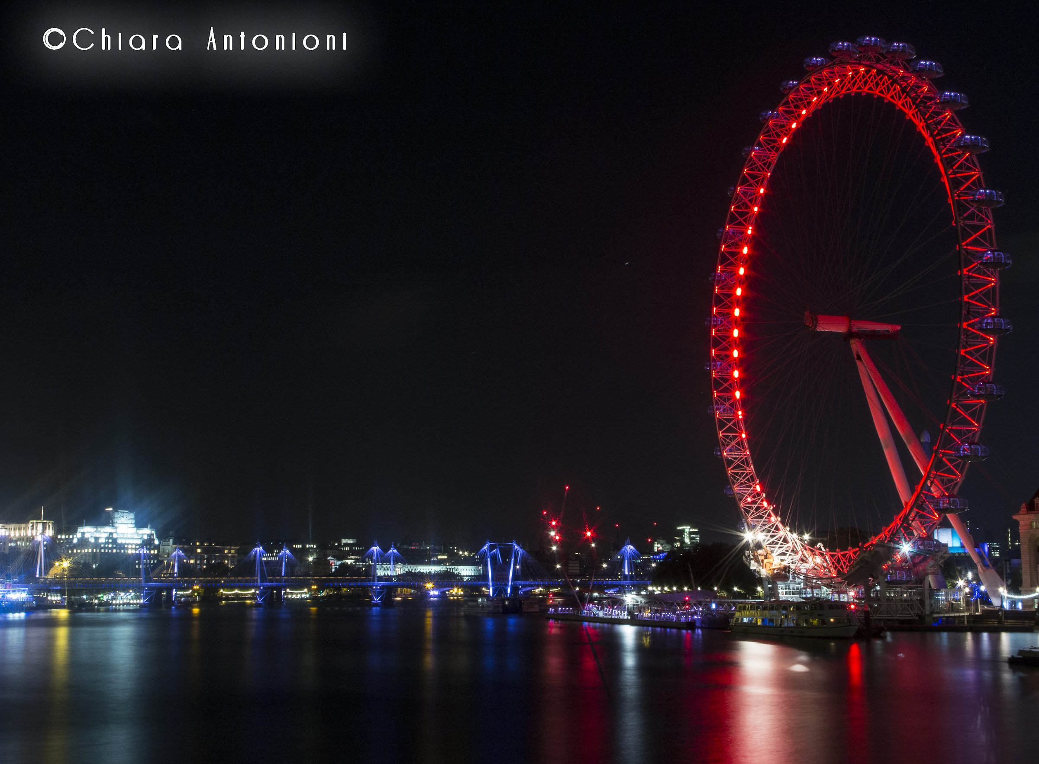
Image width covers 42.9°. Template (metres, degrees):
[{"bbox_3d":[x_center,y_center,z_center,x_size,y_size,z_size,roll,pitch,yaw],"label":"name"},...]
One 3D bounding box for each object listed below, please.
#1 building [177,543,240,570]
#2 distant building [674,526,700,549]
[{"bbox_3d":[-236.980,139.770,994.850,48.000,38.000,22.000,7,-12,-39],"label":"building"},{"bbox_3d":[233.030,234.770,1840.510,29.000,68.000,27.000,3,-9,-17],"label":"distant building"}]

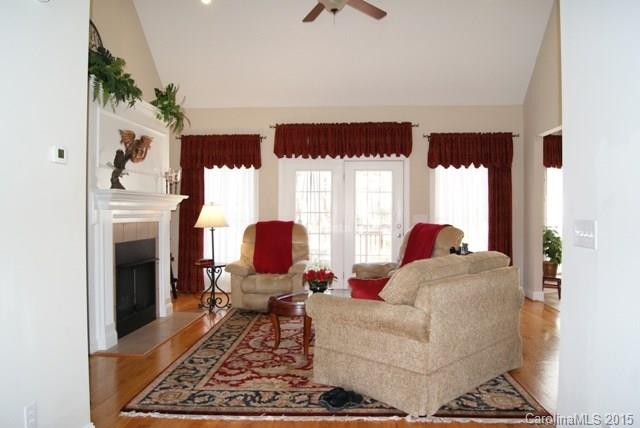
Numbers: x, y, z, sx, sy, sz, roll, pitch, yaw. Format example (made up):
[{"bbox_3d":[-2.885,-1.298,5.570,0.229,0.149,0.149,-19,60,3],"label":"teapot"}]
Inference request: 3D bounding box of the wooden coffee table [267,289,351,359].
[{"bbox_3d":[0.030,1.060,4.730,1.060,0.490,0.740,-1,1,-44],"label":"wooden coffee table"}]

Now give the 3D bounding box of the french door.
[{"bbox_3d":[0.368,0.180,7.530,1.970,2.080,0.100,0,1,3],"label":"french door"}]

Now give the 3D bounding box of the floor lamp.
[{"bbox_3d":[-1.468,0.557,6.530,0.470,1.420,0.450,0,1,3],"label":"floor lamp"}]

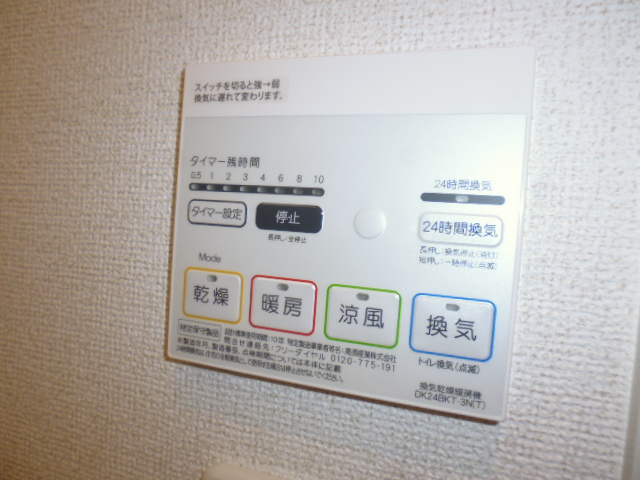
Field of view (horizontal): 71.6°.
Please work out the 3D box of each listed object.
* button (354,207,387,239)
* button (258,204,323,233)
[{"bbox_3d":[0.018,-0.006,0.158,0.011,0.011,0.003,5,1,18],"label":"button"},{"bbox_3d":[-0.012,-0.008,0.168,0.027,0.011,0.003,5,1,18],"label":"button"}]

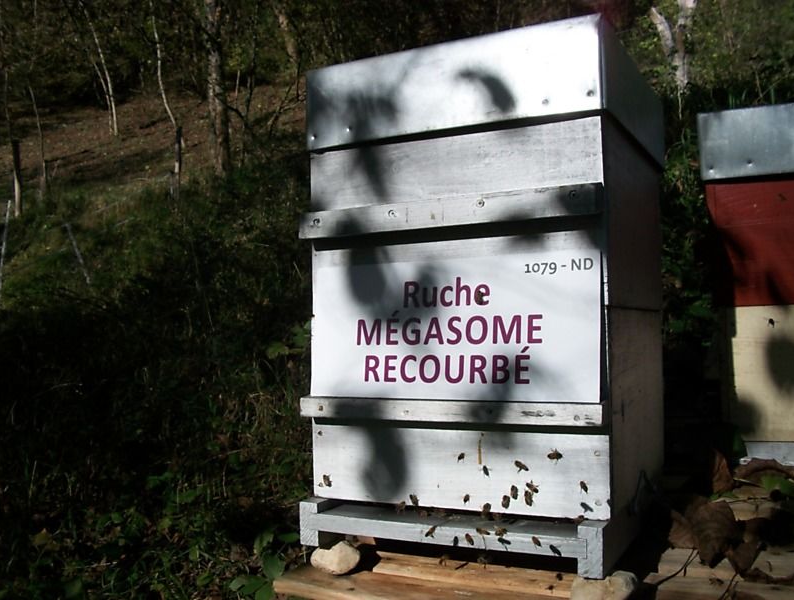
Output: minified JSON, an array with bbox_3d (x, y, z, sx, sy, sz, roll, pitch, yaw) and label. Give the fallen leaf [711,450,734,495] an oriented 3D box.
[{"bbox_3d":[0.497,0.262,1.130,0.036,0.068,0.035,-1,1,0],"label":"fallen leaf"}]

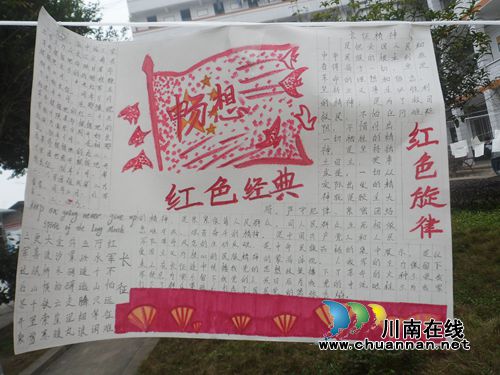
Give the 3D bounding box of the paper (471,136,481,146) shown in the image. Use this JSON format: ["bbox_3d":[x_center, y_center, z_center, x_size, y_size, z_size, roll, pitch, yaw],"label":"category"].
[{"bbox_3d":[6.649,-1.356,11.500,0.260,0.280,0.060,-9,-3,25],"label":"paper"}]

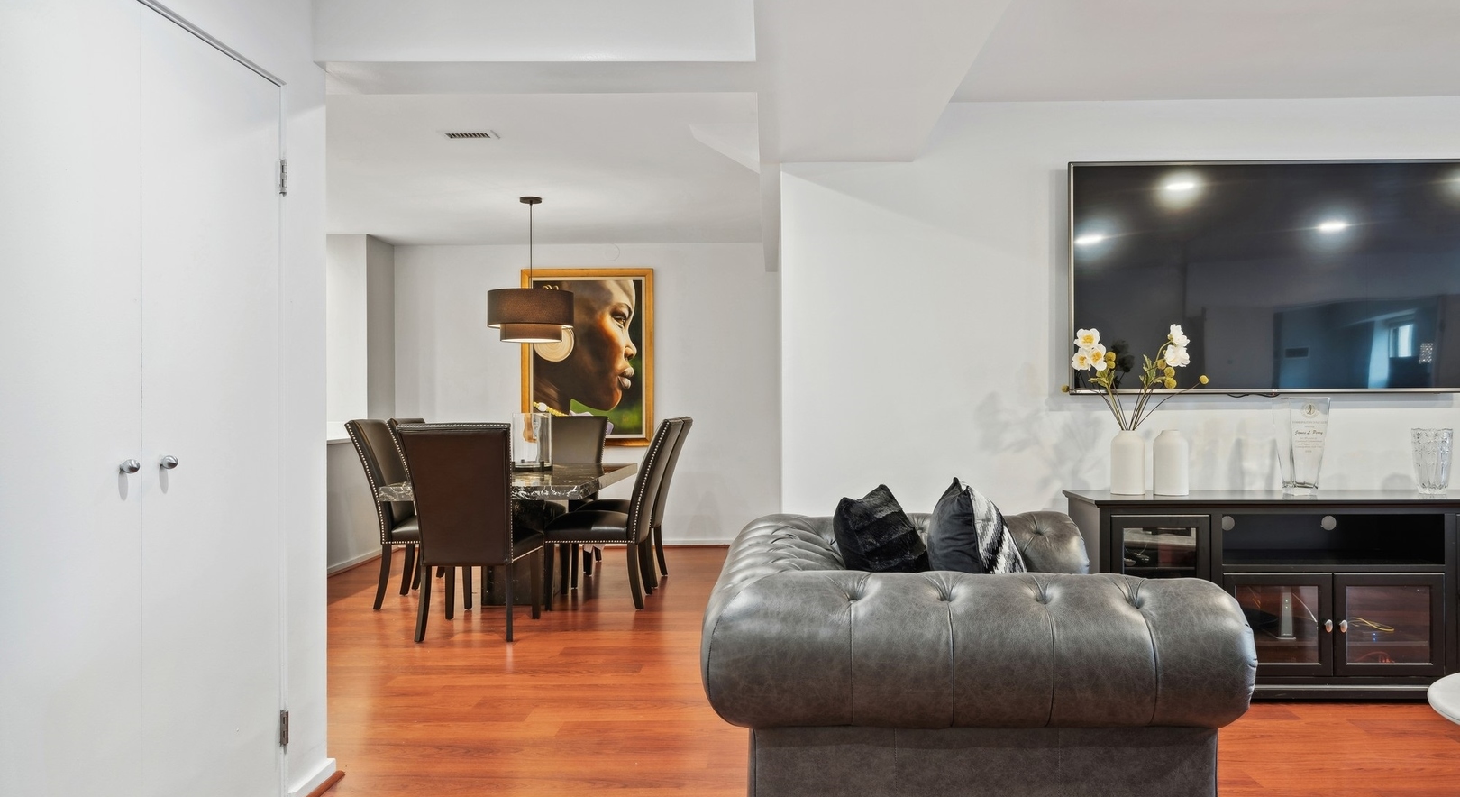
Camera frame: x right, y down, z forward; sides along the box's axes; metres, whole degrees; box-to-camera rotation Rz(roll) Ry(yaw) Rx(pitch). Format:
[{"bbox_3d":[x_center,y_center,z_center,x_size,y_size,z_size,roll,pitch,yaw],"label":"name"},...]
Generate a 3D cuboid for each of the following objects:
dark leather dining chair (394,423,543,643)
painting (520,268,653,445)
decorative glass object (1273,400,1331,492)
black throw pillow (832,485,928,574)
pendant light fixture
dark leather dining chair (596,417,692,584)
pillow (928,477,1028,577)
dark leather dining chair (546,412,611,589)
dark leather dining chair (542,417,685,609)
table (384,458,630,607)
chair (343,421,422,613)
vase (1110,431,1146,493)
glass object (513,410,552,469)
[{"bbox_3d":[-1.265,0.635,4.840,0.530,1.055,0.695,0,0,0],"label":"dark leather dining chair"},{"bbox_3d":[-1.165,-0.333,7.974,1.100,1.446,0.045,0,0,4],"label":"painting"},{"bbox_3d":[2.287,0.191,3.891,0.155,0.385,0.145,0,0,2],"label":"decorative glass object"},{"bbox_3d":[0.447,0.461,2.814,0.160,0.430,0.430,-22,-12,30],"label":"black throw pillow"},{"bbox_3d":[-1.175,-0.757,5.743,0.505,0.840,0.505,0,0,2],"label":"pendant light fixture"},{"bbox_3d":[-0.635,0.663,6.428,0.715,1.085,0.525,0,0,4],"label":"dark leather dining chair"},{"bbox_3d":[0.674,0.461,2.635,0.200,0.450,0.450,-10,-1,11],"label":"pillow"},{"bbox_3d":[-1.183,0.663,6.925,0.525,1.085,0.715,0,0,4],"label":"dark leather dining chair"},{"bbox_3d":[-0.646,0.637,5.554,0.710,1.050,0.515,0,0,4],"label":"dark leather dining chair"},{"bbox_3d":[-1.226,0.827,5.863,1.050,0.755,1.740,0,0,4],"label":"table"},{"bbox_3d":[-1.813,0.663,5.775,0.715,1.085,0.525,0,0,4],"label":"chair"},{"bbox_3d":[1.610,0.258,3.936,0.127,0.257,0.127,0,0,2],"label":"vase"},{"bbox_3d":[-1.223,0.272,6.062,0.200,0.355,0.200,0,0,4],"label":"glass object"}]

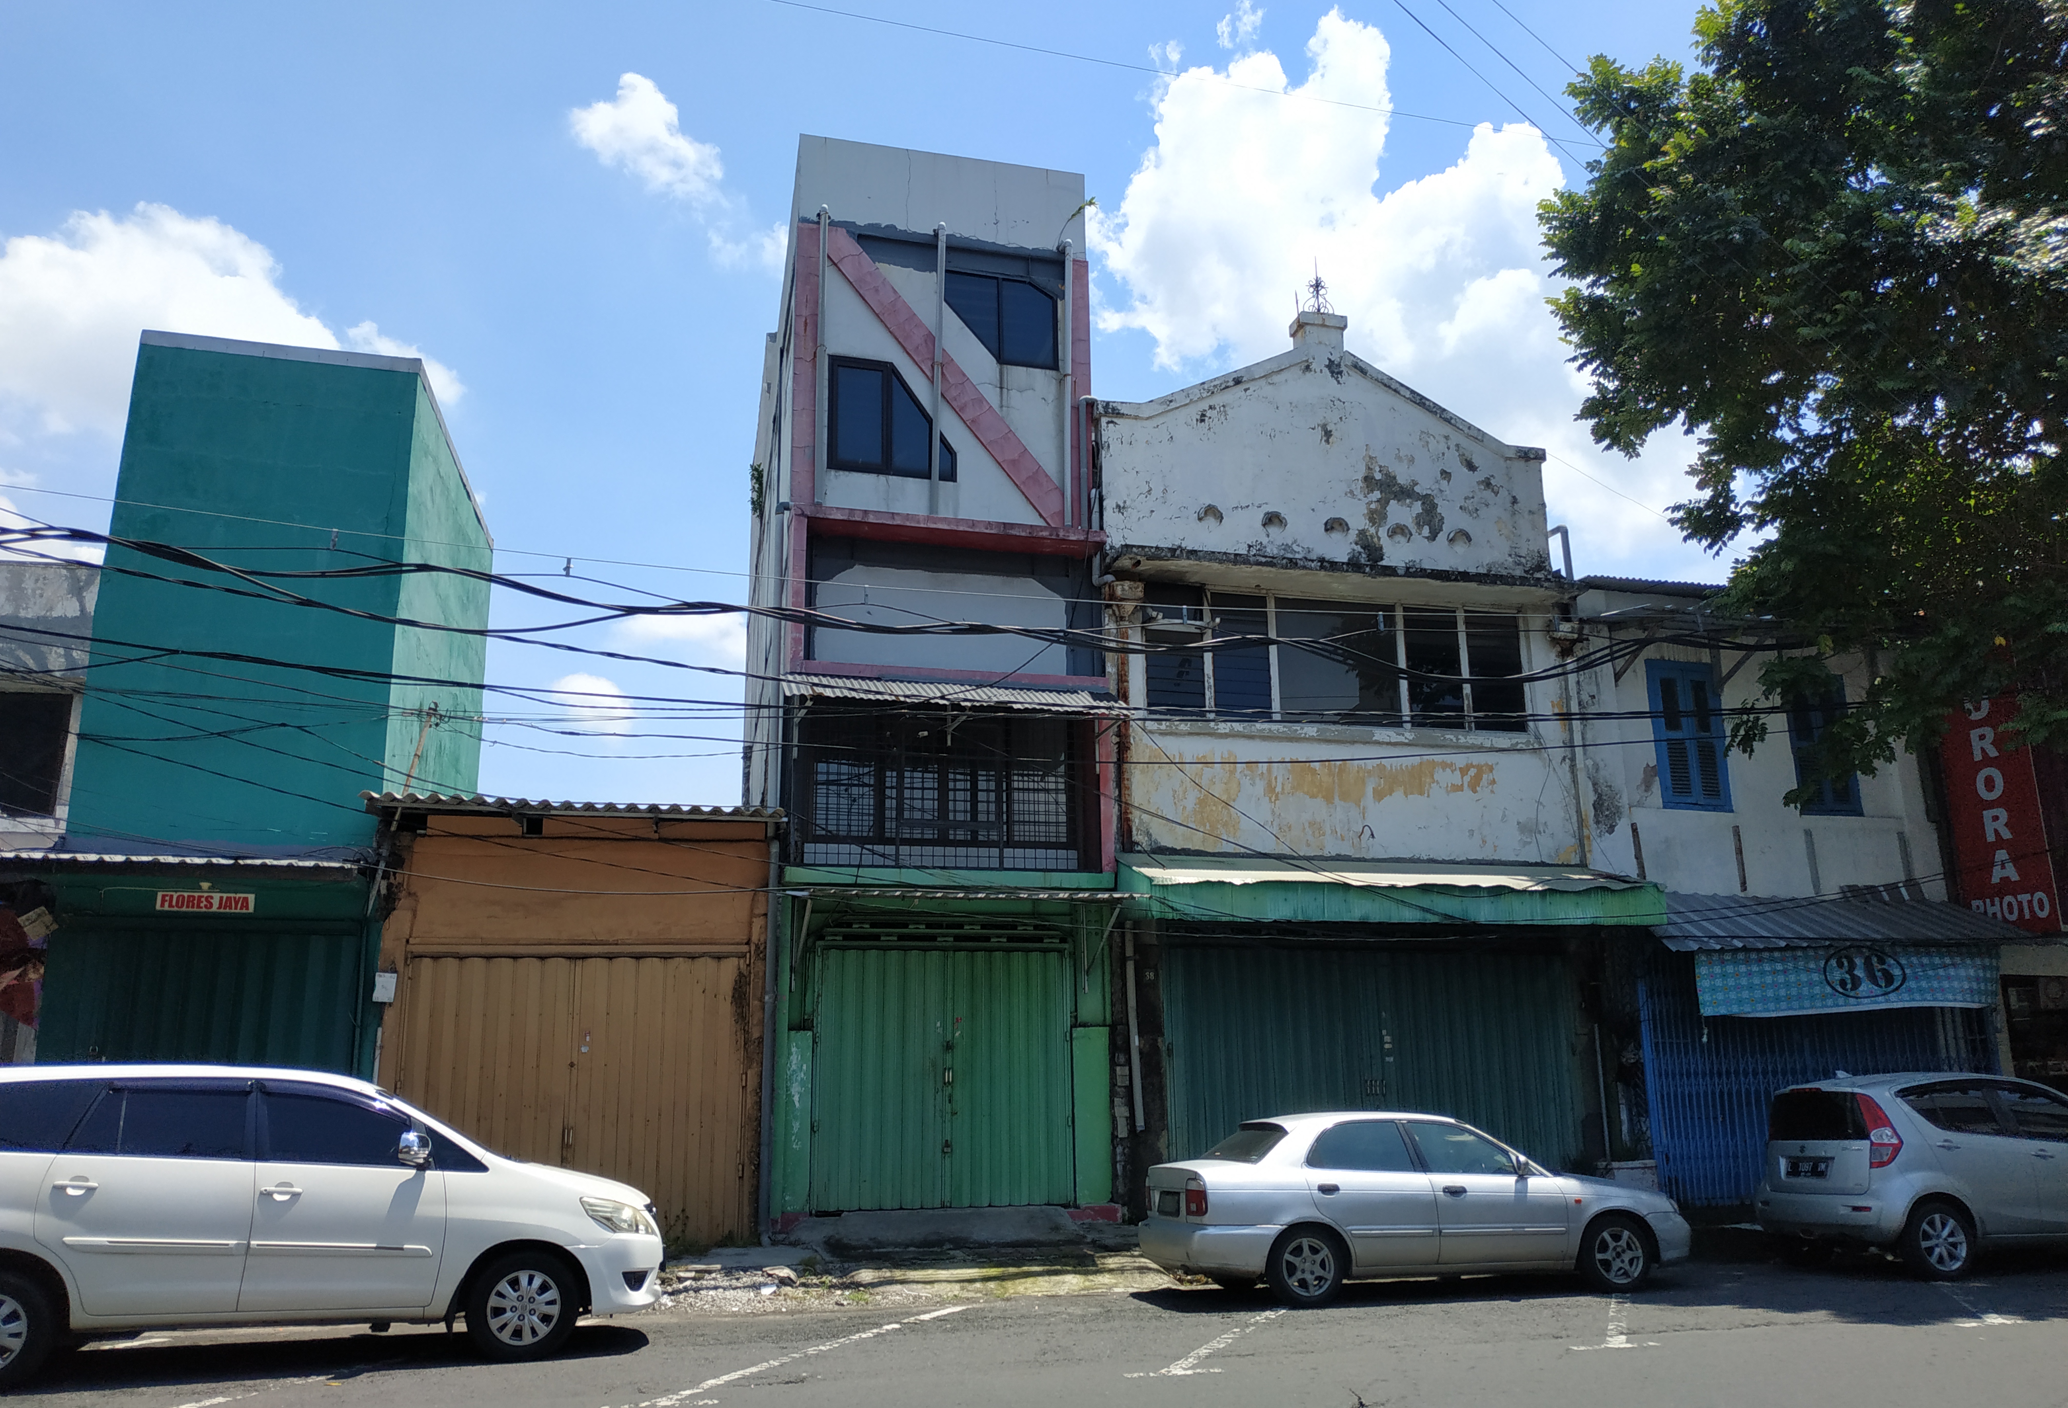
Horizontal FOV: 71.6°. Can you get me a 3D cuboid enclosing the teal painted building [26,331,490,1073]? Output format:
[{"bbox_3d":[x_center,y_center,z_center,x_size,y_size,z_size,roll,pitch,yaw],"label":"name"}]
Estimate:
[{"bbox_3d":[-8.330,1.319,16.523,2.715,8.920,6.123,3,-14,-13],"label":"teal painted building"}]

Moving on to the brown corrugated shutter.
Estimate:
[{"bbox_3d":[-4.442,3.769,13.785,3.296,2.807,0.122,3,-14,-13],"label":"brown corrugated shutter"}]

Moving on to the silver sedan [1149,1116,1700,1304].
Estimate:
[{"bbox_3d":[3.040,3.947,11.549,4.200,1.385,1.690,2,-14,-10],"label":"silver sedan"}]

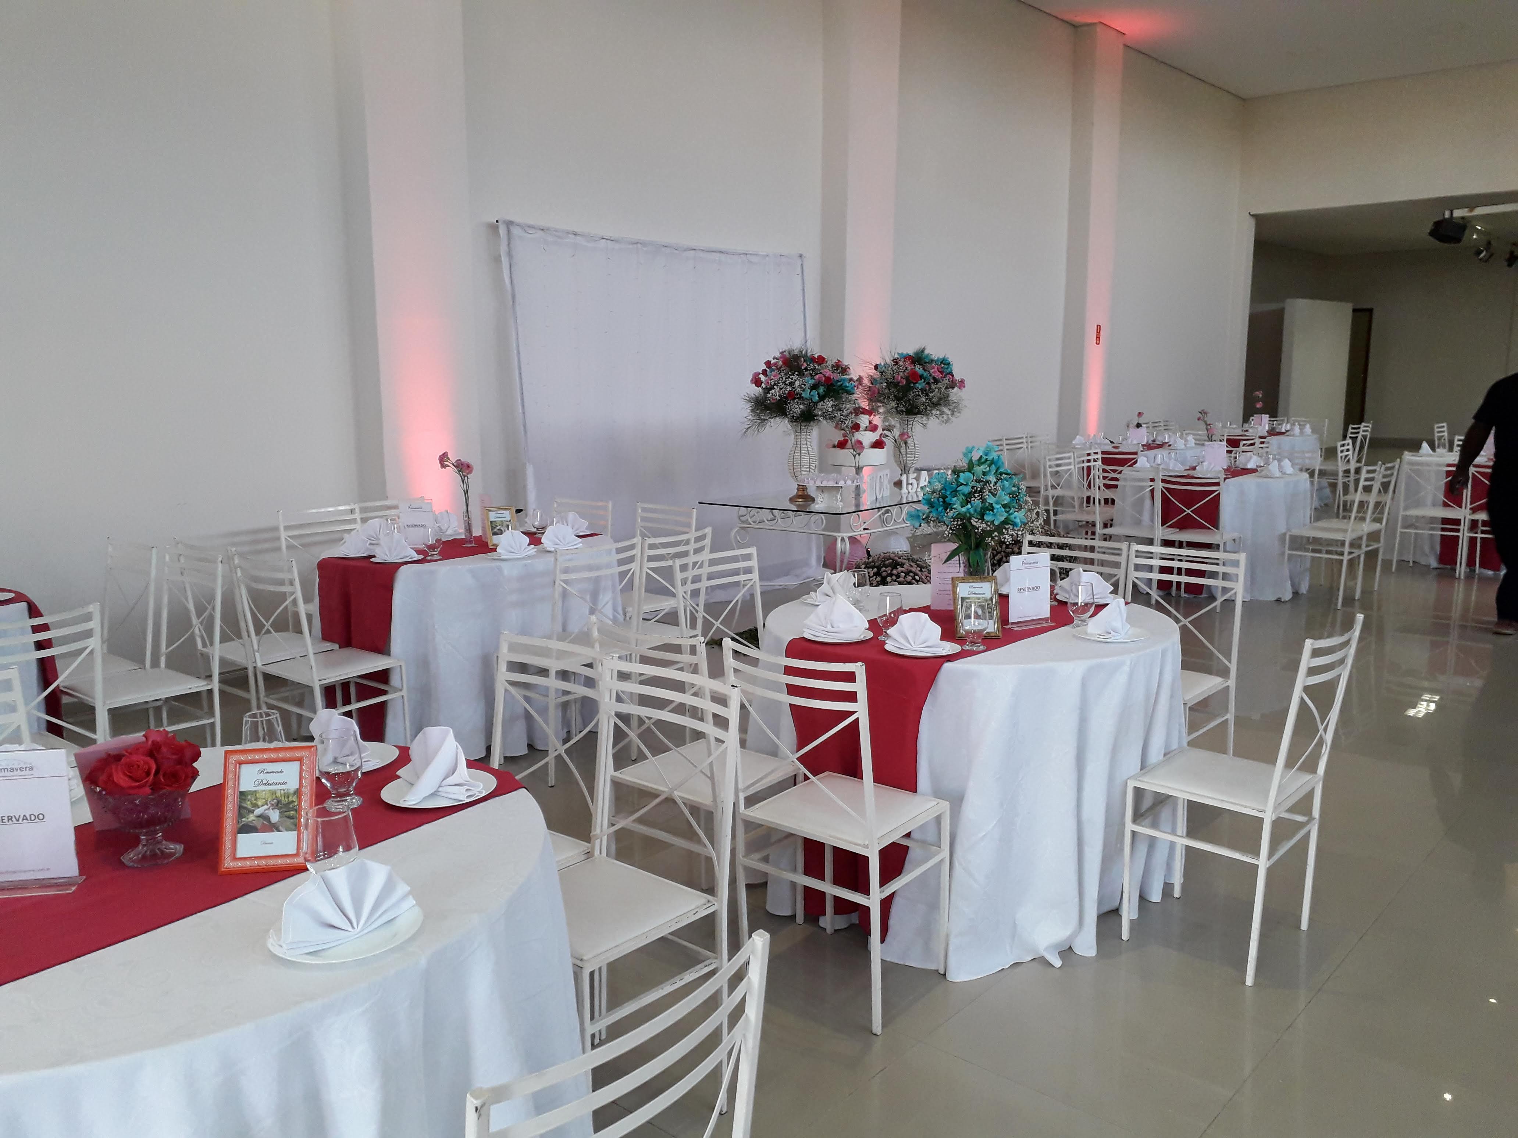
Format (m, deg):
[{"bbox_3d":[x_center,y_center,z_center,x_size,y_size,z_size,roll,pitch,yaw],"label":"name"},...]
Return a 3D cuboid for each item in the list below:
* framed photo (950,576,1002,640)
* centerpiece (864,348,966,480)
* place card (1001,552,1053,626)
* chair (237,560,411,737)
[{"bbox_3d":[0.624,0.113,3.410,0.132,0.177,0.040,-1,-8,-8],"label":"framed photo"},{"bbox_3d":[0.941,-0.915,7.185,0.610,0.840,0.580,2,10,10],"label":"centerpiece"},{"bbox_3d":[0.807,0.063,3.558,0.155,0.206,0.055,-5,11,-27],"label":"place card"},{"bbox_3d":[-1.580,0.364,4.329,0.400,0.904,0.451,8,13,40],"label":"chair"}]

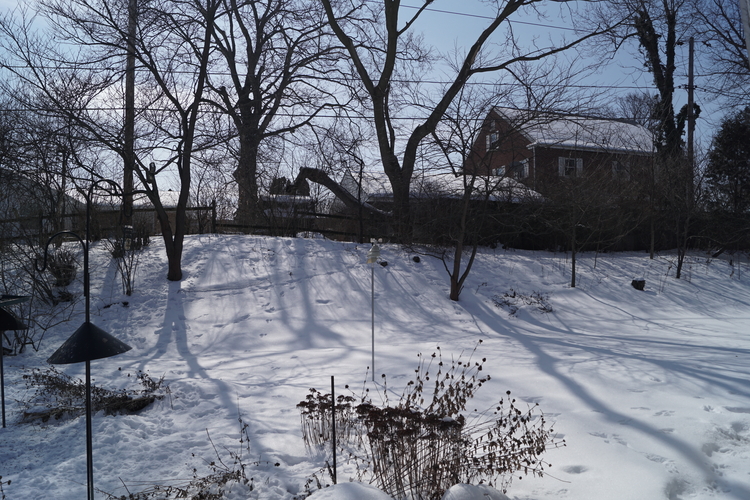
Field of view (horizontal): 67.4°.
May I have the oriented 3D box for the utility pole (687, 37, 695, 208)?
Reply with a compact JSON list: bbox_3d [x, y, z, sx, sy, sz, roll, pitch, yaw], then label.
[{"bbox_3d":[15.720,-5.749,28.000,0.280,9.800,0.280,0,0,0],"label":"utility pole"}]

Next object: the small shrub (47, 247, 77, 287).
[{"bbox_3d":[-6.789,0.380,12.200,0.650,0.840,0.650,0,0,0],"label":"small shrub"}]

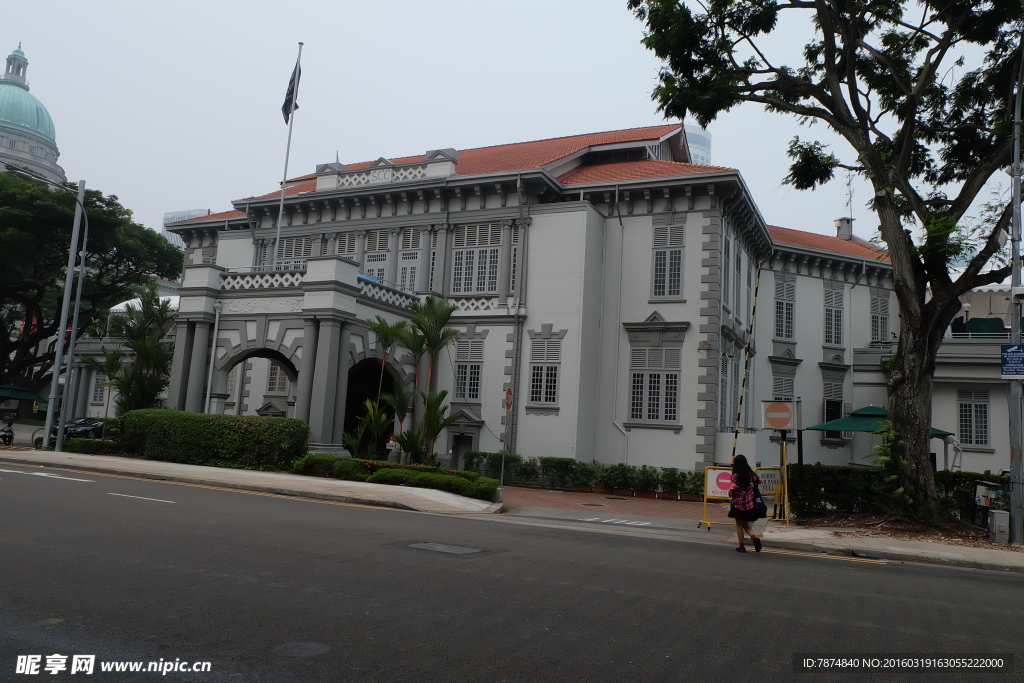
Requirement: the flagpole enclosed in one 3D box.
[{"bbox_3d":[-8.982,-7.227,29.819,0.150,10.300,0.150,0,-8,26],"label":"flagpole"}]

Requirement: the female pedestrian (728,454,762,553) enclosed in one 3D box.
[{"bbox_3d":[3.927,2.706,12.393,0.520,1.600,0.480,9,-9,-38],"label":"female pedestrian"}]

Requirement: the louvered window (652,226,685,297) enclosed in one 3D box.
[{"bbox_3d":[5.441,-2.744,25.627,1.100,2.570,0.160,0,-8,26],"label":"louvered window"}]

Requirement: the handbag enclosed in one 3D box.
[{"bbox_3d":[4.064,2.609,12.097,0.140,0.520,0.290,8,-9,-30],"label":"handbag"}]

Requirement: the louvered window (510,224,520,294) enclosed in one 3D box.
[{"bbox_3d":[0.175,-3.474,30.547,0.521,2.978,0.200,0,-8,25],"label":"louvered window"}]

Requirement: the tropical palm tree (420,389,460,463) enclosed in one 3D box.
[{"bbox_3d":[-2.393,2.985,23.880,1.300,2.900,1.300,3,-7,0],"label":"tropical palm tree"}]

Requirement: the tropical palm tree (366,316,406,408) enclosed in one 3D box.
[{"bbox_3d":[-4.514,1.761,25.223,1.420,5.400,1.420,0,-8,26],"label":"tropical palm tree"}]

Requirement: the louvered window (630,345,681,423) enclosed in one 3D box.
[{"bbox_3d":[4.895,1.472,25.218,1.740,2.520,0.160,0,-8,26],"label":"louvered window"}]

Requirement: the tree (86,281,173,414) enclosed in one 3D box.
[{"bbox_3d":[-15.759,1.088,31.408,3.300,7.000,3.200,0,-8,26],"label":"tree"}]

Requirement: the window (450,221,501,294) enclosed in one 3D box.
[{"bbox_3d":[-1.512,-3.517,31.327,2.345,3.090,0.200,0,-8,25],"label":"window"}]

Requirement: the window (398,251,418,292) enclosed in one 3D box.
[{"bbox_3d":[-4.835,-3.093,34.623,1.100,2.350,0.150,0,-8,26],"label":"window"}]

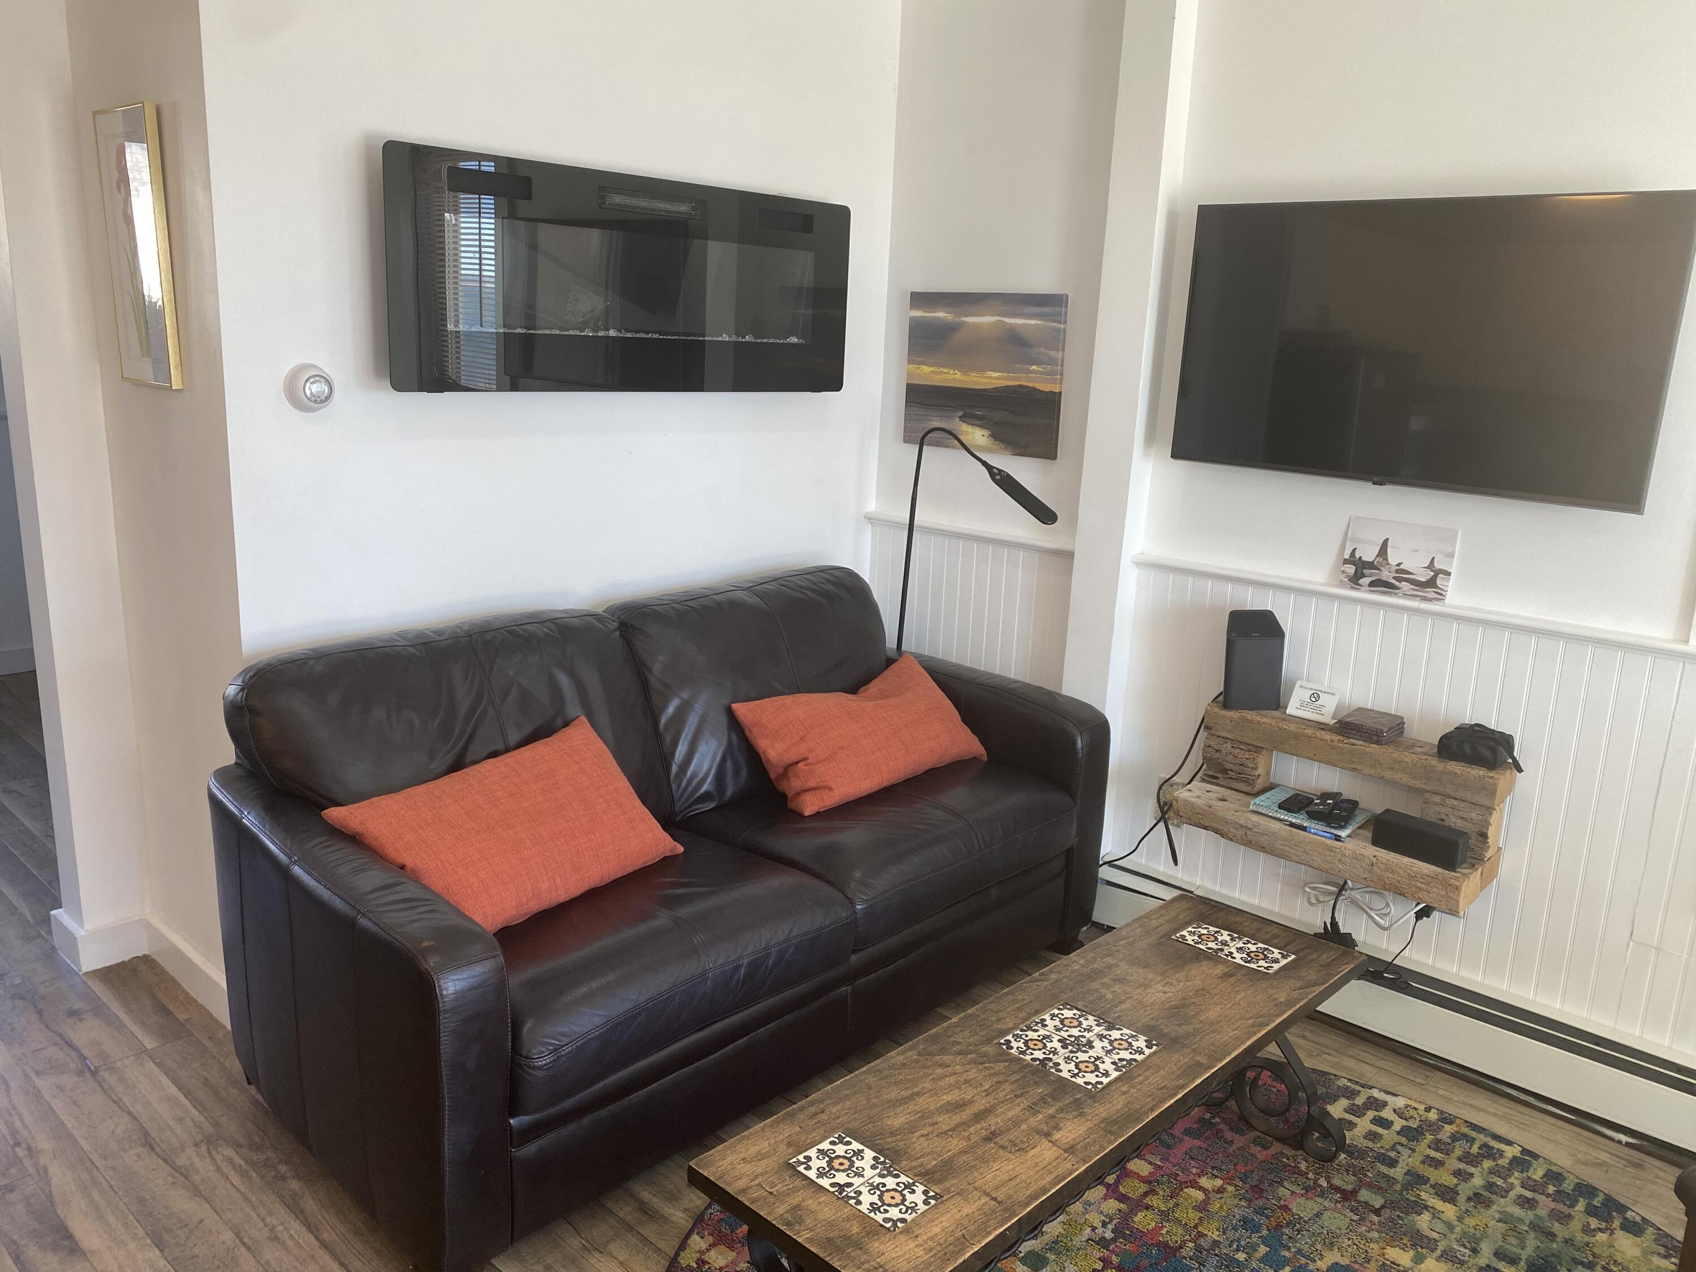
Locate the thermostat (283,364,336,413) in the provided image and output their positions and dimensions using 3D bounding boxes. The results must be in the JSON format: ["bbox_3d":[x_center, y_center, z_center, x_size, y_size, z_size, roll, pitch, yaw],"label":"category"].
[{"bbox_3d":[-1.035,-0.476,2.441,0.058,0.092,0.092,14,17,42],"label":"thermostat"}]

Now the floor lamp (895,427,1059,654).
[{"bbox_3d":[0.268,0.096,3.476,0.620,1.313,0.220,14,17,42],"label":"floor lamp"}]

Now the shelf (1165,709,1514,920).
[{"bbox_3d":[1.055,0.345,2.776,0.651,0.267,0.212,14,17,42],"label":"shelf"}]

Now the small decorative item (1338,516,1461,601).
[{"bbox_3d":[1.166,-0.160,2.700,0.225,0.160,0.015,14,8,42],"label":"small decorative item"}]

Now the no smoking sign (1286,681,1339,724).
[{"bbox_3d":[1.043,0.152,2.870,0.103,0.077,0.040,14,17,42],"label":"no smoking sign"}]

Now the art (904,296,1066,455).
[{"bbox_3d":[0.346,-0.692,3.356,0.478,0.407,0.030,14,17,39],"label":"art"}]

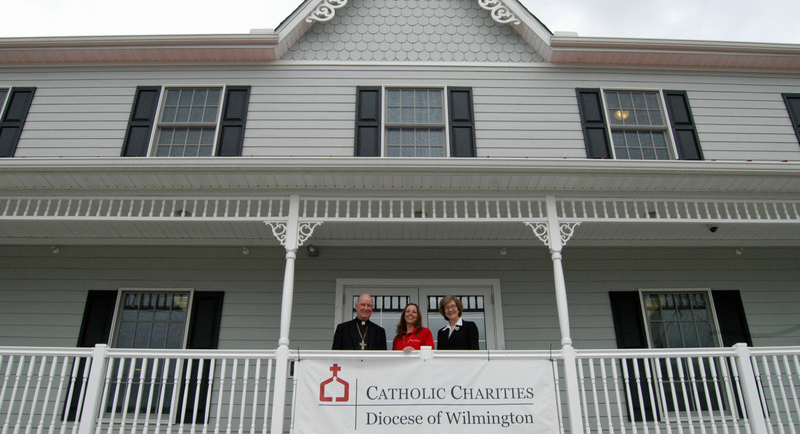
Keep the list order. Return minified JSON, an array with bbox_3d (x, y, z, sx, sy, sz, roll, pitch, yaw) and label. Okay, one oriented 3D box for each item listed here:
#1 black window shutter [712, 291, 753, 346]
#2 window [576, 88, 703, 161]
[{"bbox_3d":[4.087,1.621,7.214,0.354,1.529,0.050,0,-24,-1],"label":"black window shutter"},{"bbox_3d":[3.384,-1.262,8.493,1.621,1.368,0.100,0,-24,-1],"label":"window"}]

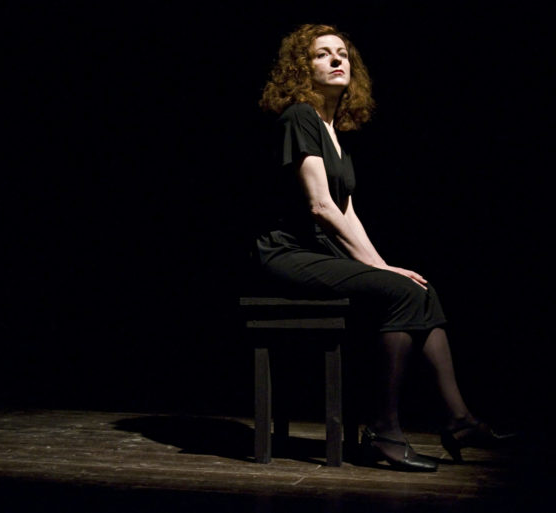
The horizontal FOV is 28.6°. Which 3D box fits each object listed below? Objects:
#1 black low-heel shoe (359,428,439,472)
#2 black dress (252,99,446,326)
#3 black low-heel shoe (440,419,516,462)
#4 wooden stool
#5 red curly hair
[{"bbox_3d":[0.360,0.573,3.265,0.245,0.125,0.085,0,-1,21],"label":"black low-heel shoe"},{"bbox_3d":[0.226,-0.122,3.400,0.600,0.715,0.430,0,-1,20],"label":"black dress"},{"bbox_3d":[0.612,0.556,3.335,0.240,0.110,0.085,-16,-4,11],"label":"black low-heel shoe"},{"bbox_3d":[0.093,0.381,3.465,0.347,0.508,0.347,0,-1,14],"label":"wooden stool"},{"bbox_3d":[0.122,-0.567,3.440,0.310,0.335,0.360,-1,-1,45],"label":"red curly hair"}]

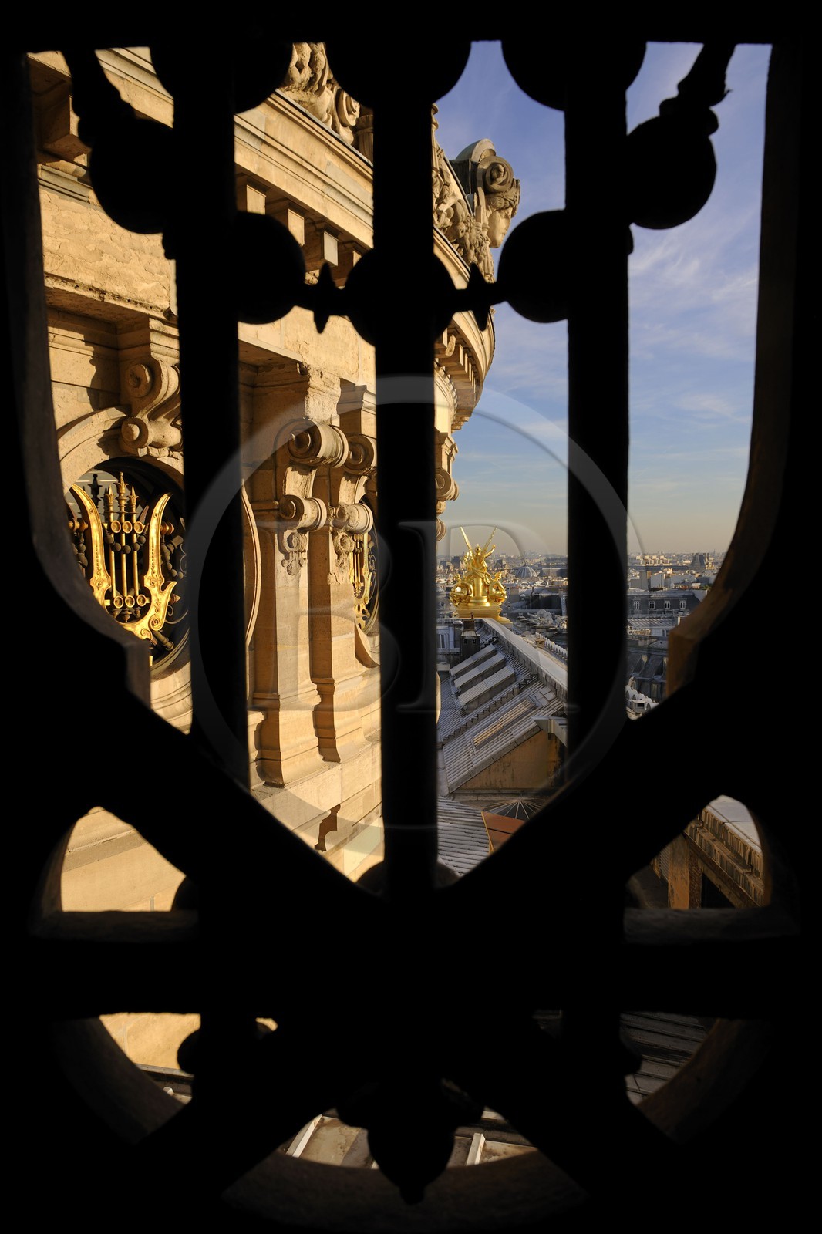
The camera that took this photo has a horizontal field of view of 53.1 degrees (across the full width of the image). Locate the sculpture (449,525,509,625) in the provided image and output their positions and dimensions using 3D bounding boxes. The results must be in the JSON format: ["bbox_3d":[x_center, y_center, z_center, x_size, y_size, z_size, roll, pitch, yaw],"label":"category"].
[{"bbox_3d":[5.699,-3.559,69.000,4.700,7.800,3.700,0,4,0],"label":"sculpture"}]

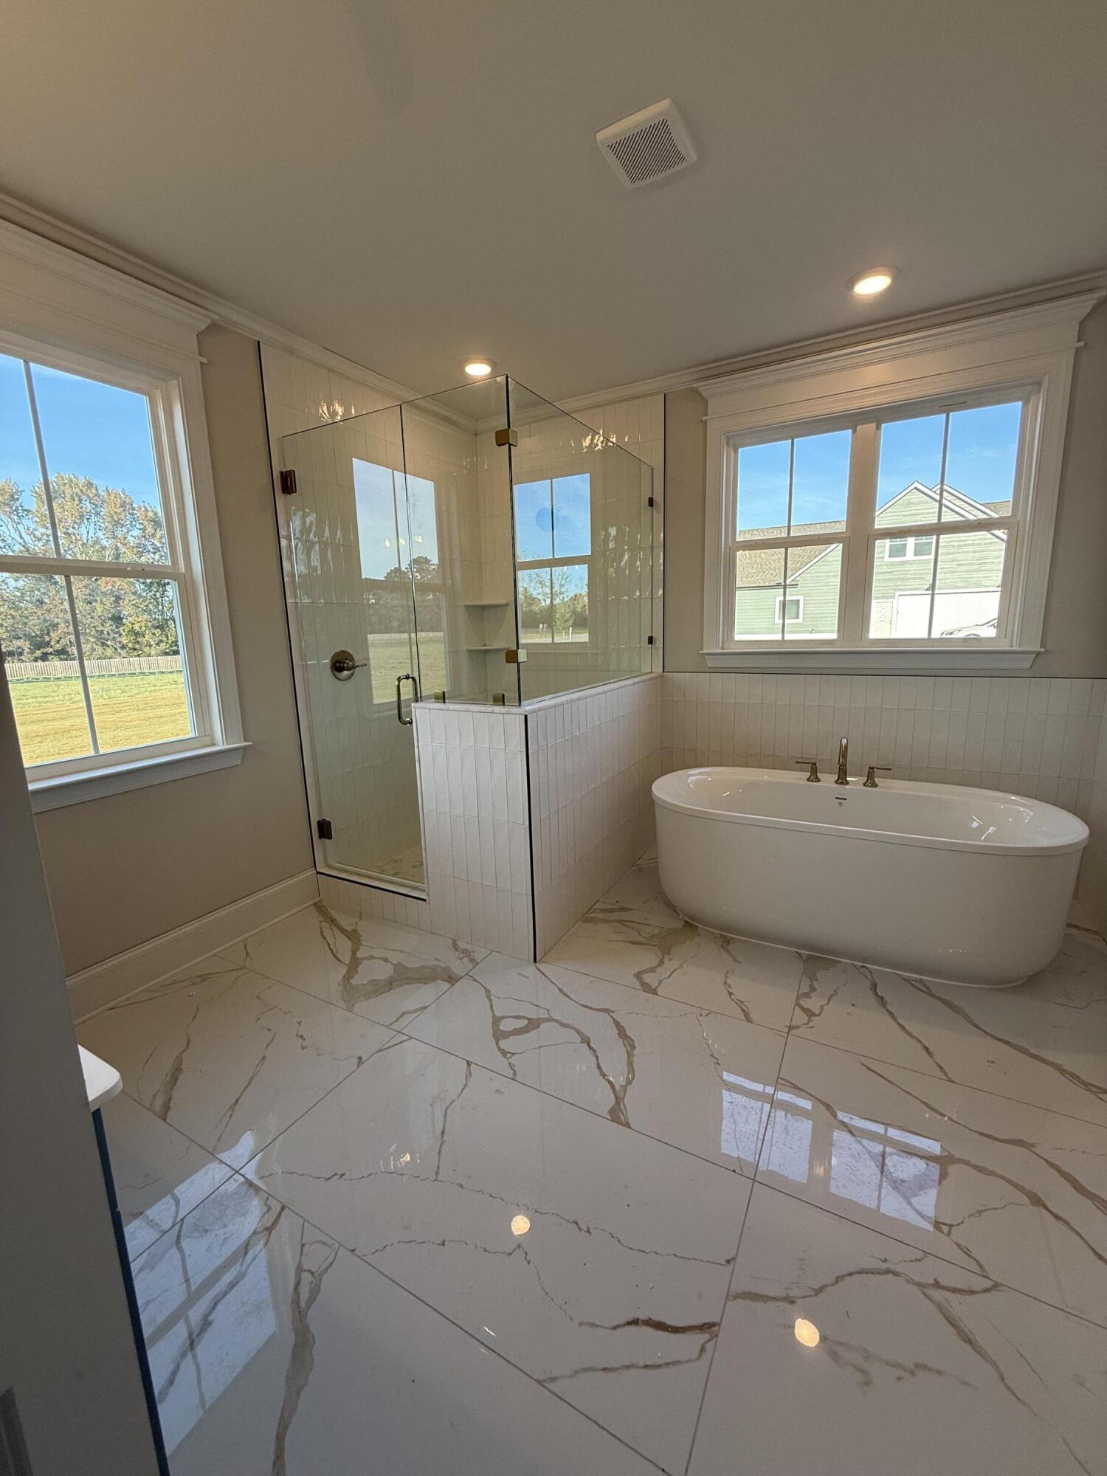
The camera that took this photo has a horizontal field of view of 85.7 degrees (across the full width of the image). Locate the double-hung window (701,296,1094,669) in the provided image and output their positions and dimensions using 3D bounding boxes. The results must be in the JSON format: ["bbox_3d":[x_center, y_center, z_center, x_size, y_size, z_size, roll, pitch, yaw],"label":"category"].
[{"bbox_3d":[1.548,-1.100,3.005,1.620,1.500,0.140,5,13,29],"label":"double-hung window"}]

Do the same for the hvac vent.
[{"bbox_3d":[0.273,-1.680,1.702,0.220,0.030,0.225,5,13,29],"label":"hvac vent"}]

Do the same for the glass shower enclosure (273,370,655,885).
[{"bbox_3d":[-0.319,-0.455,3.351,1.280,2.150,1.540,5,13,29],"label":"glass shower enclosure"}]

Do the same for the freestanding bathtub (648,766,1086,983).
[{"bbox_3d":[1.308,0.564,2.761,1.670,0.595,0.850,5,13,29],"label":"freestanding bathtub"}]

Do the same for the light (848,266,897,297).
[{"bbox_3d":[1.304,-1.856,2.447,0.190,0.030,0.190,5,13,29],"label":"light"}]

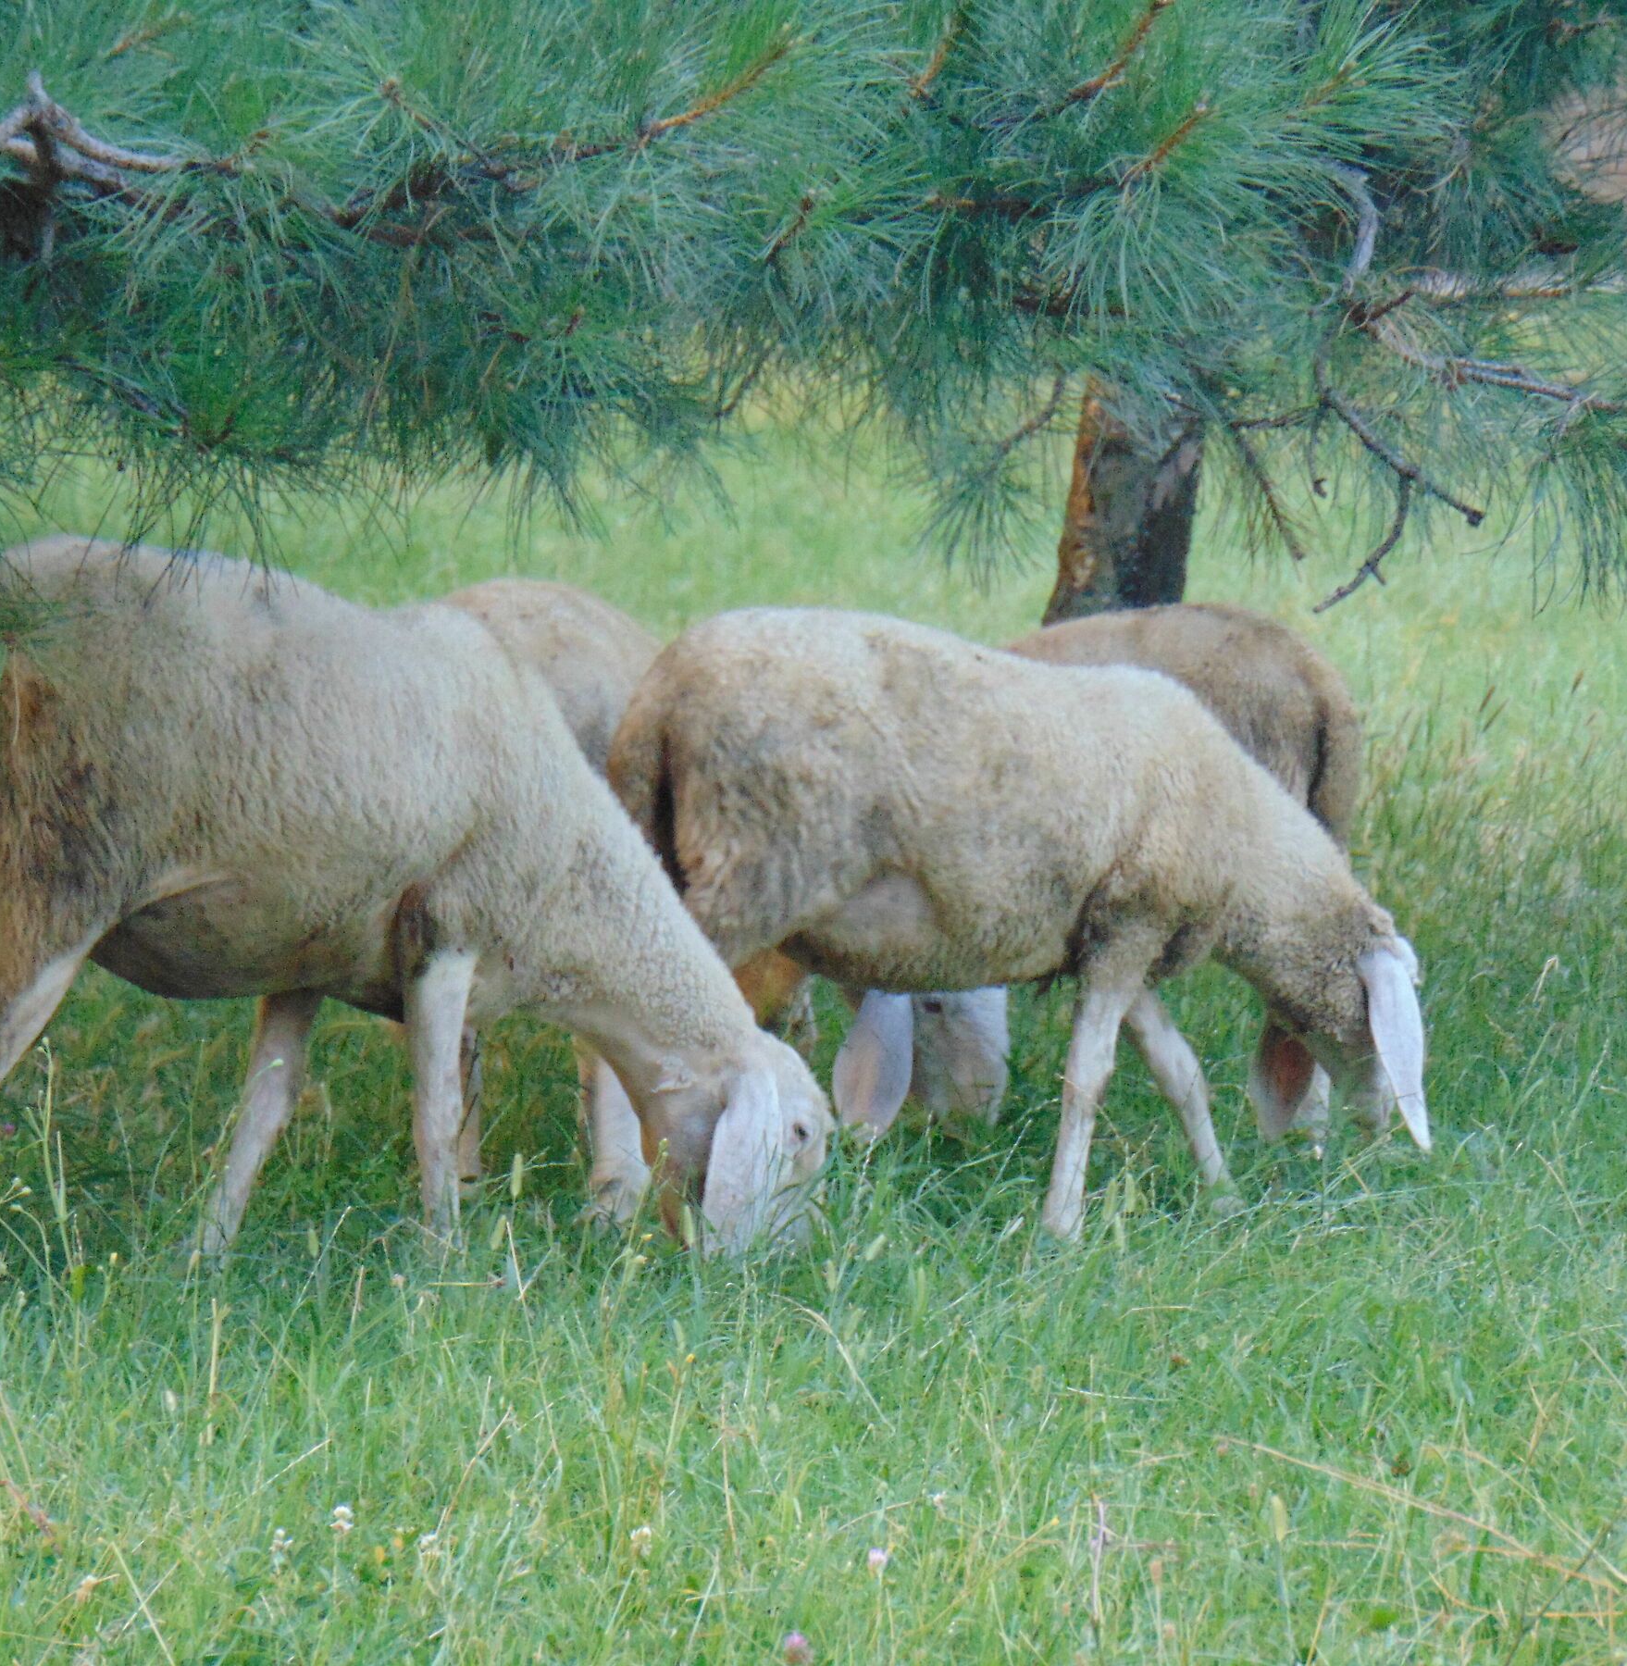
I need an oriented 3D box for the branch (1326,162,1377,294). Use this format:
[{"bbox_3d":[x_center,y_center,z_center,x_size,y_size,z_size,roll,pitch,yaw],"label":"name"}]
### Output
[{"bbox_3d":[0.570,-0.641,17.000,0.053,0.140,0.060,0,3,0],"label":"branch"}]

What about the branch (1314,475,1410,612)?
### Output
[{"bbox_3d":[0.582,-0.307,17.000,0.103,0.145,0.070,0,3,0],"label":"branch"}]

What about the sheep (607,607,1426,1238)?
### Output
[{"bbox_3d":[0.229,0.110,18.000,1.000,0.730,0.340,-2,4,-27],"label":"sheep"}]

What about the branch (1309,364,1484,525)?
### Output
[{"bbox_3d":[0.622,-0.410,17.000,0.182,0.167,0.100,0,3,0],"label":"branch"}]

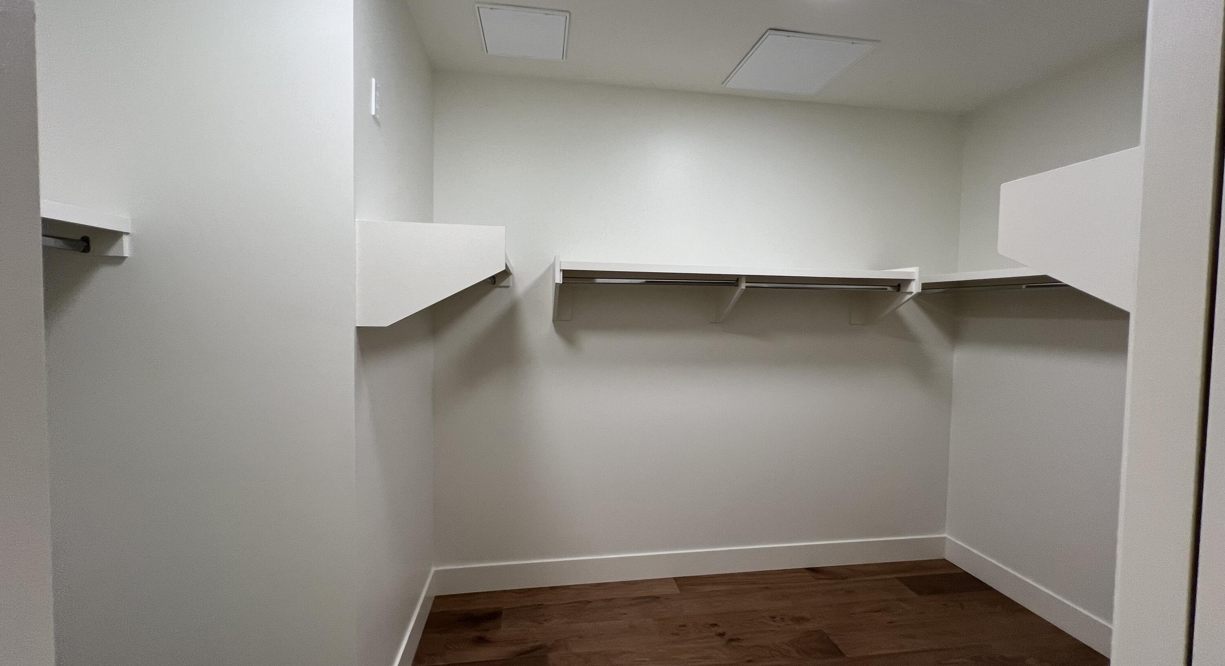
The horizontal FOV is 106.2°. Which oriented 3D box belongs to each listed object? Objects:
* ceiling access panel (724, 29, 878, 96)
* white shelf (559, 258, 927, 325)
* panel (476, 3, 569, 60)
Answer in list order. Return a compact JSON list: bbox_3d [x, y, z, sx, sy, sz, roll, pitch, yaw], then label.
[{"bbox_3d":[0.825,-1.207,2.087,0.487,0.020,0.470,0,2,-9],"label":"ceiling access panel"},{"bbox_3d":[0.596,-0.188,2.252,1.750,0.284,0.311,0,2,-9],"label":"white shelf"},{"bbox_3d":[-0.358,-1.216,1.883,0.349,0.020,0.342,0,2,-9],"label":"panel"}]

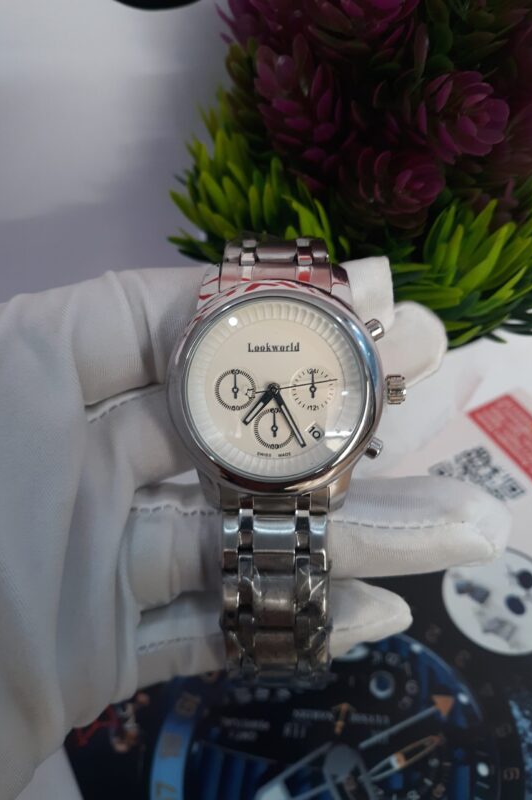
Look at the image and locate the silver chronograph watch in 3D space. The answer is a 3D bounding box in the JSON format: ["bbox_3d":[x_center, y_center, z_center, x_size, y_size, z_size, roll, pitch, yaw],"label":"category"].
[{"bbox_3d":[0.004,0.012,0.145,0.047,0.093,0.042,0,0,0],"label":"silver chronograph watch"}]

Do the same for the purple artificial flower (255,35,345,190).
[{"bbox_3d":[0.013,-0.111,0.250,0.034,0.053,0.034,-8,43,8],"label":"purple artificial flower"}]

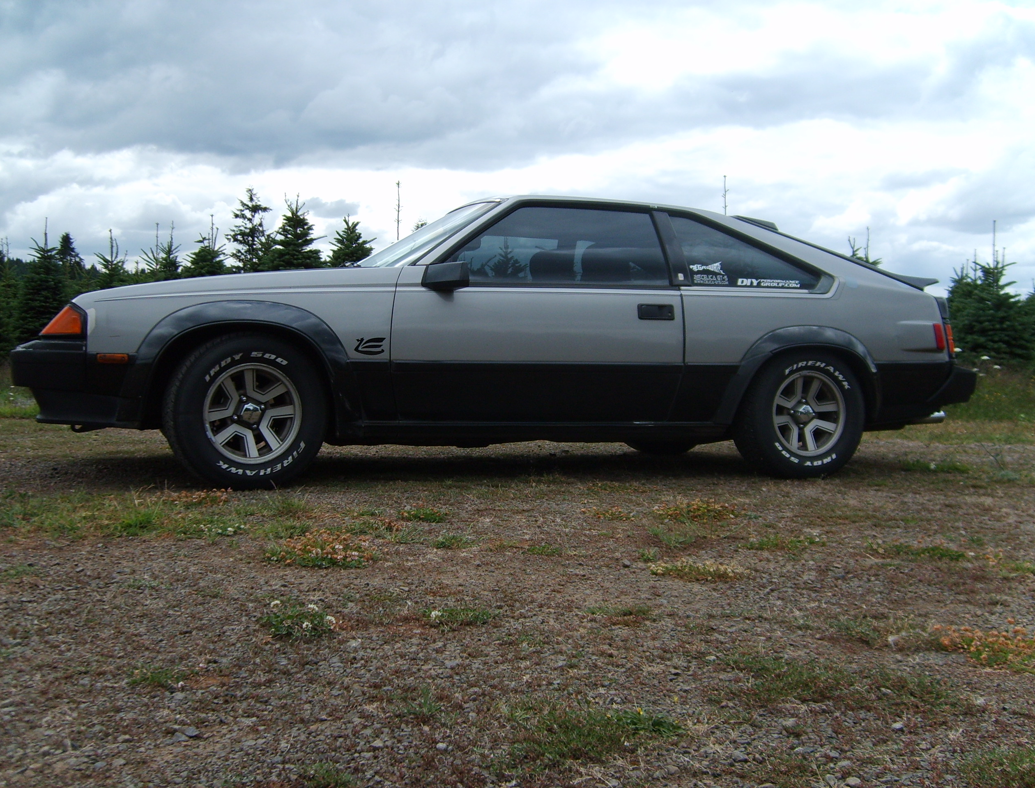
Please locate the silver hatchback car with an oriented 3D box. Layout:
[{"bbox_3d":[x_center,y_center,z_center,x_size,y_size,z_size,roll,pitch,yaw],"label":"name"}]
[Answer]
[{"bbox_3d":[-0.067,-0.293,5.356,4.440,1.310,1.710,0,1,-16],"label":"silver hatchback car"}]

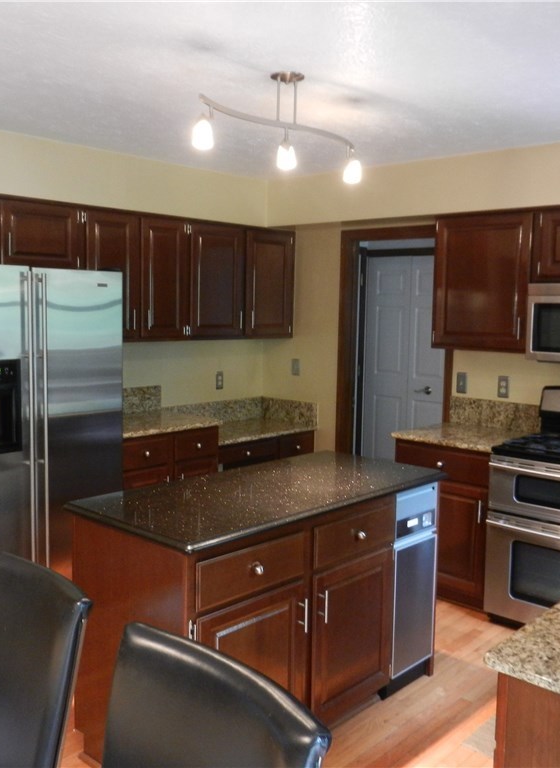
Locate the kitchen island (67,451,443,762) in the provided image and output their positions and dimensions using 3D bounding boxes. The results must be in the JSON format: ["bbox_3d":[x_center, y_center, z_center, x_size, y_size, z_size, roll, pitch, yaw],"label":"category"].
[{"bbox_3d":[-0.034,0.863,2.964,0.693,0.932,1.435,7,9,43],"label":"kitchen island"}]

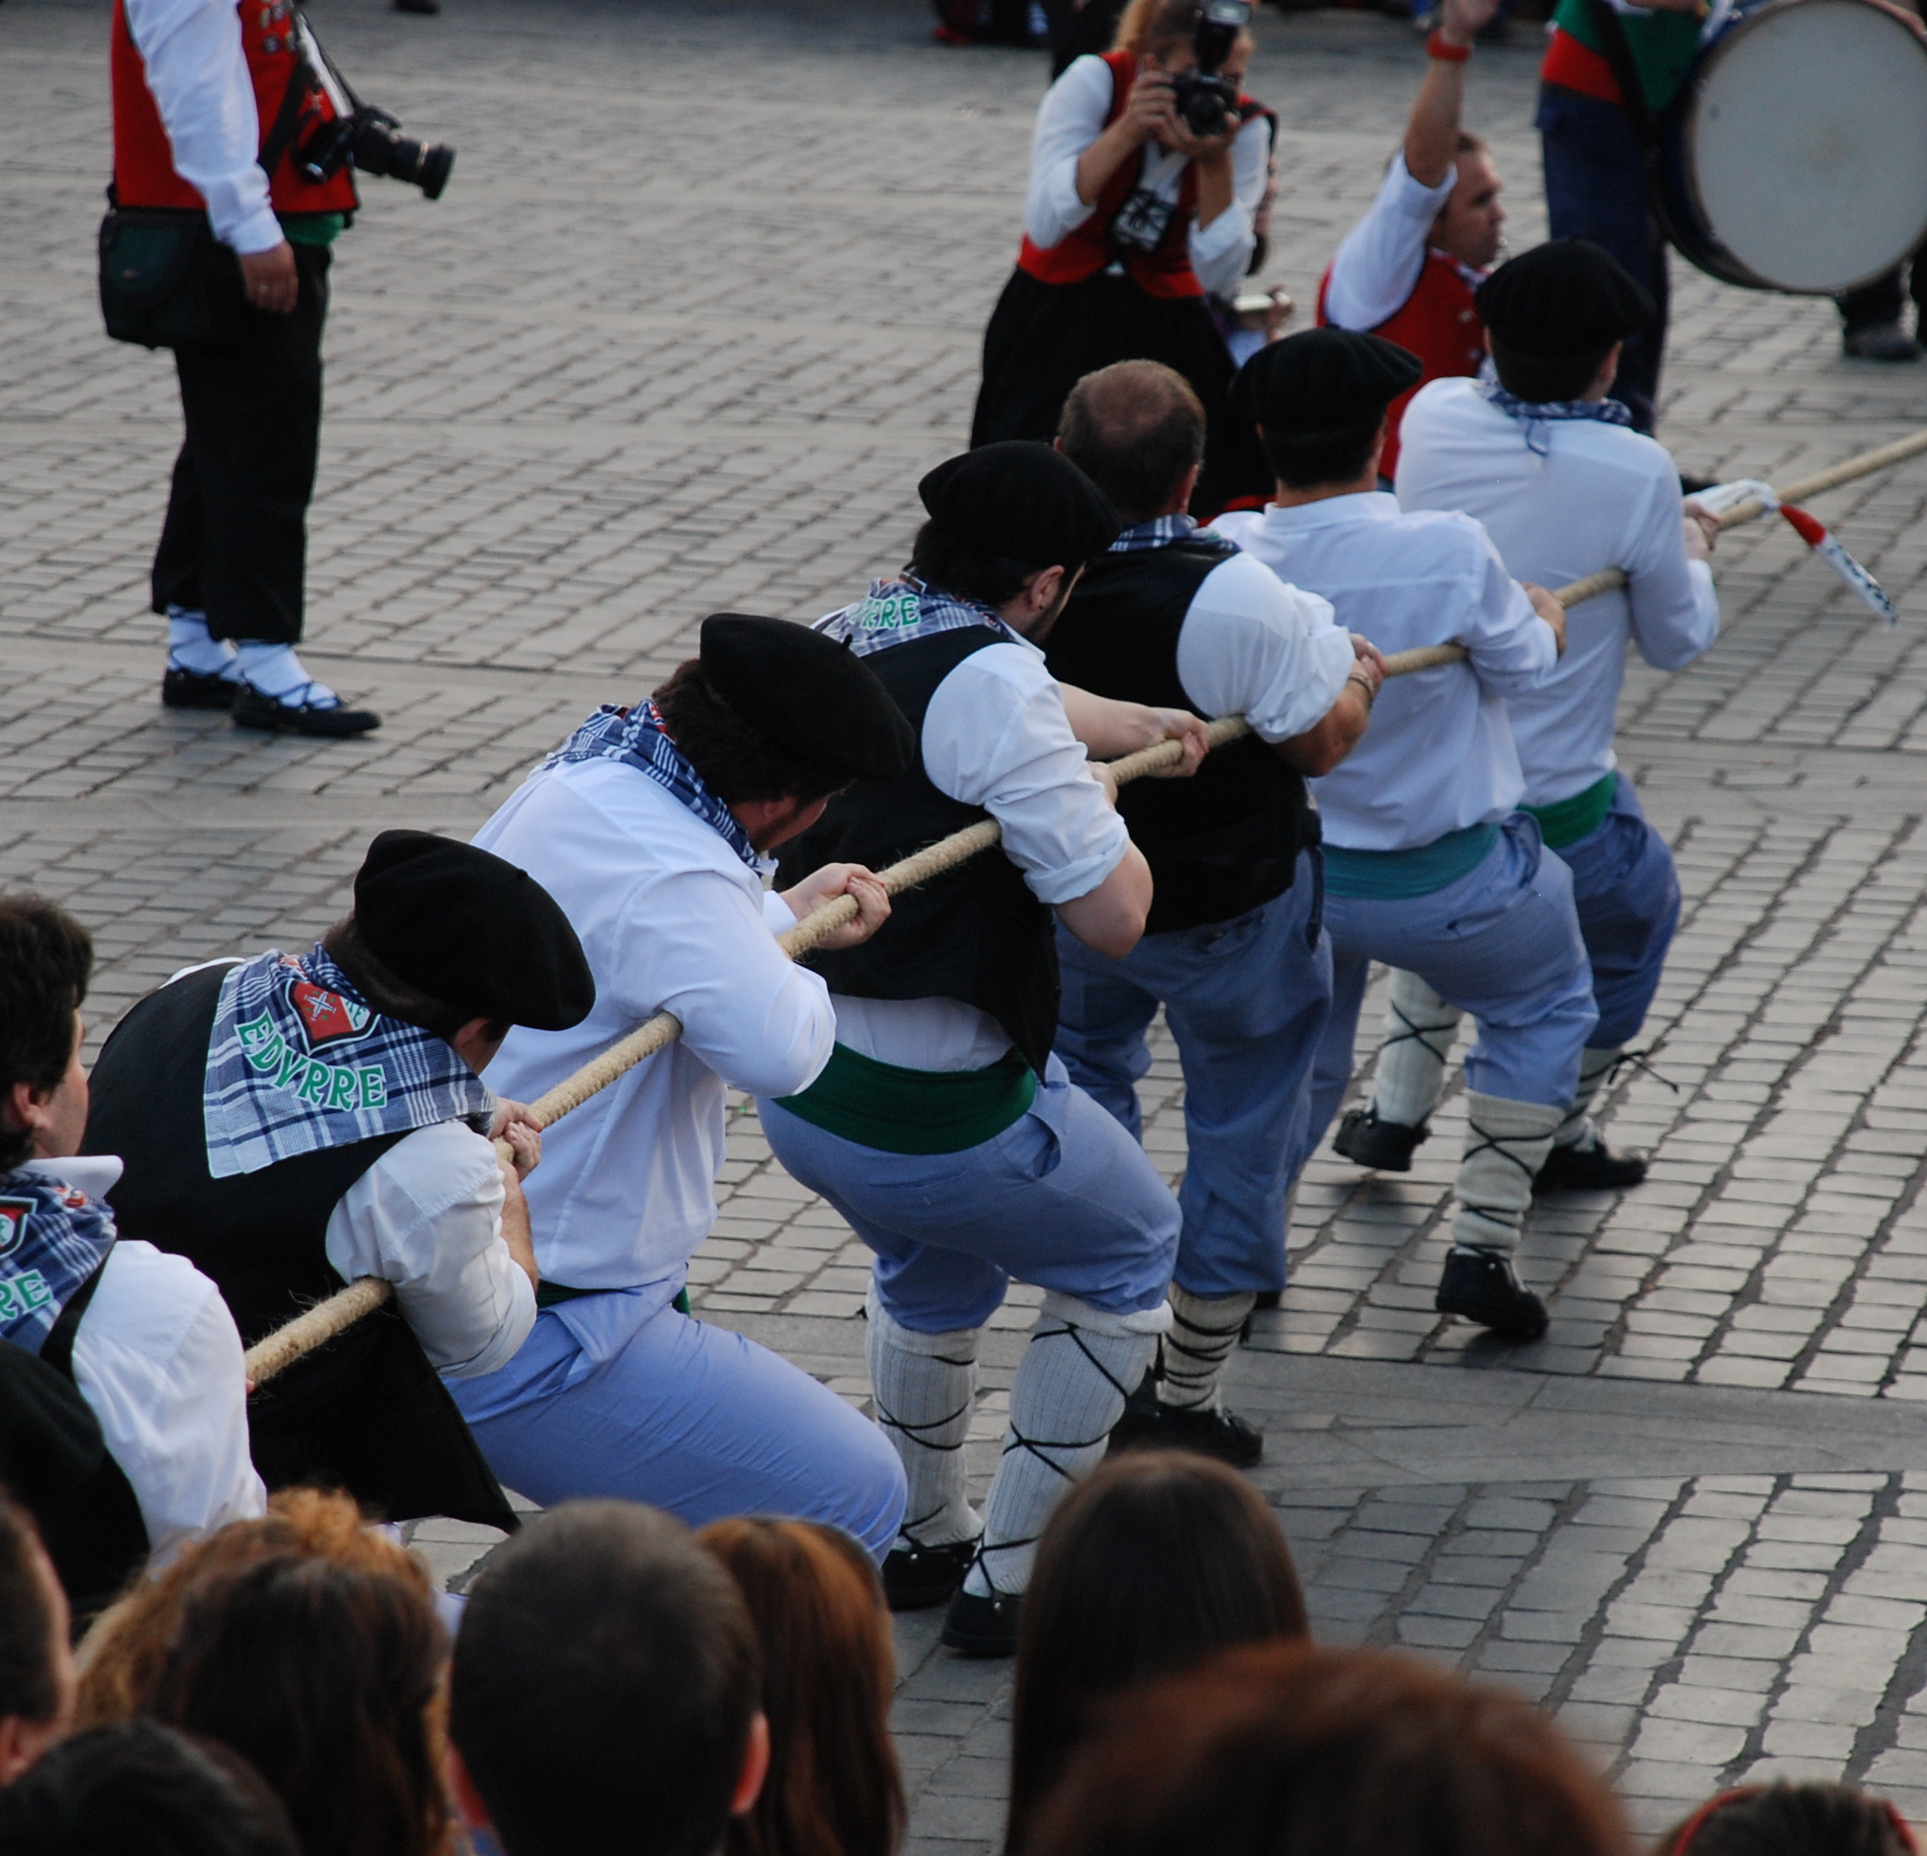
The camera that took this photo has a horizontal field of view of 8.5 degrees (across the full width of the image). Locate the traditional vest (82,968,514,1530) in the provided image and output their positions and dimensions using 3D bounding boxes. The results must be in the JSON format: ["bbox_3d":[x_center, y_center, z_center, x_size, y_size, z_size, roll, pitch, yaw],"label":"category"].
[{"bbox_3d":[-0.696,0.336,13.500,0.450,0.560,0.360,6,10,38],"label":"traditional vest"}]

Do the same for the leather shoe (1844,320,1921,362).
[{"bbox_3d":[2.408,-1.539,33.950,0.105,0.110,0.270,-5,9,-35],"label":"leather shoe"}]

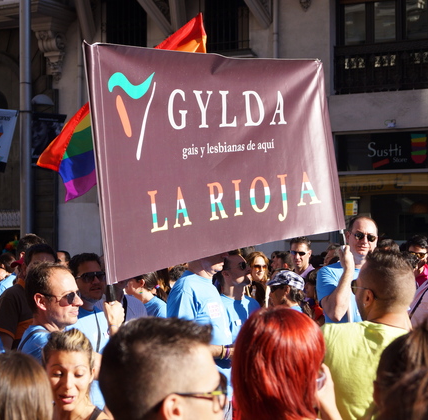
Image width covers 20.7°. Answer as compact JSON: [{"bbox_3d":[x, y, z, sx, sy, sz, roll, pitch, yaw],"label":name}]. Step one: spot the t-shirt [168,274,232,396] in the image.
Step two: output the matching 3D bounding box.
[{"bbox_3d":[-0.074,0.738,6.950,0.340,0.740,0.520,-1,-2,29],"label":"t-shirt"}]

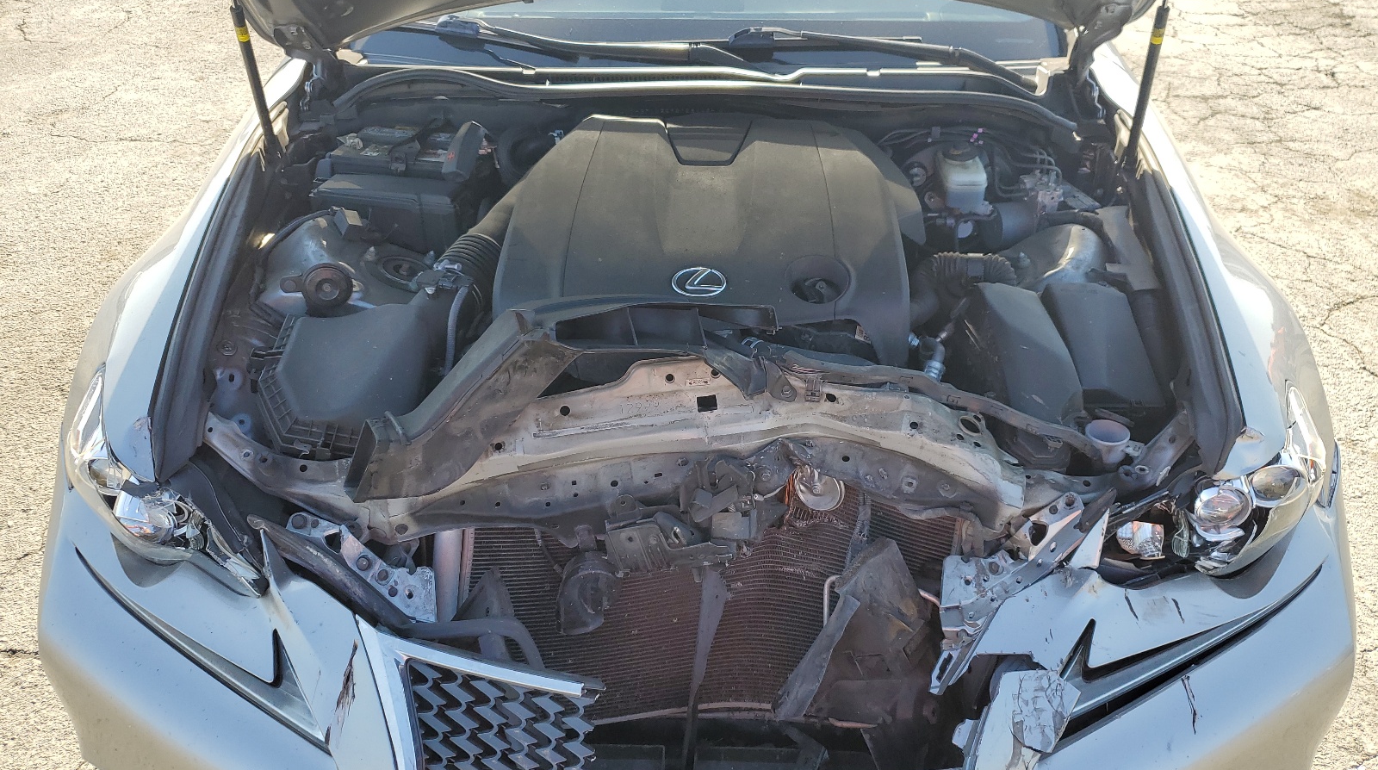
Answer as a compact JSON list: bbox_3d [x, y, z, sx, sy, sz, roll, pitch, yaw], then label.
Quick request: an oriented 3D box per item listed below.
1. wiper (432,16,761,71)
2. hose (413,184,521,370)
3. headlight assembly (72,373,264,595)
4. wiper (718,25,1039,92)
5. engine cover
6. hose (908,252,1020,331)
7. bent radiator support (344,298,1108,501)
[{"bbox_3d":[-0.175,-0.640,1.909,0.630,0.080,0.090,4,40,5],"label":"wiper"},{"bbox_3d":[-0.340,-0.192,1.624,0.120,0.150,0.310,10,40,12],"label":"hose"},{"bbox_3d":[-0.705,0.136,1.408,0.270,0.230,0.320,5,40,6],"label":"headlight assembly"},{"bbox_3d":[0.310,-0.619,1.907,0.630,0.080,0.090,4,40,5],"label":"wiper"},{"bbox_3d":[0.025,-0.242,1.654,0.620,0.190,0.470,0,40,0],"label":"engine cover"},{"bbox_3d":[0.420,-0.150,1.594,0.160,0.100,0.120,0,40,0],"label":"hose"},{"bbox_3d":[0.050,0.029,1.450,1.030,0.170,0.240,0,40,0],"label":"bent radiator support"}]

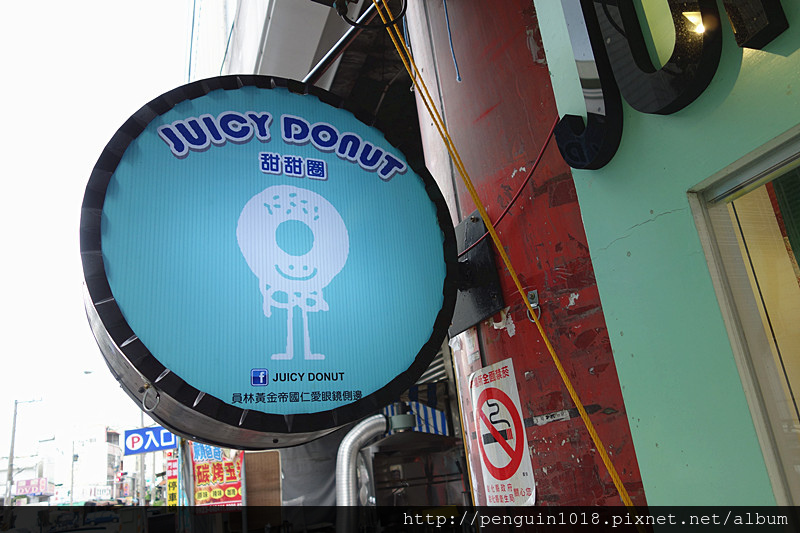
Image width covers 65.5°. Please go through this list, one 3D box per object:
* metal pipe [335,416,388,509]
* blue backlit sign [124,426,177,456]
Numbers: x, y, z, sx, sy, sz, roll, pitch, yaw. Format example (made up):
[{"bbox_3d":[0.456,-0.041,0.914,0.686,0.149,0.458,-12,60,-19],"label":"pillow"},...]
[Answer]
[{"bbox_3d":[-0.180,1.080,3.178,0.302,0.620,0.150,0,-20,-21],"label":"metal pipe"},{"bbox_3d":[-6.214,4.396,15.564,1.213,0.585,0.150,-2,-19,-14],"label":"blue backlit sign"}]

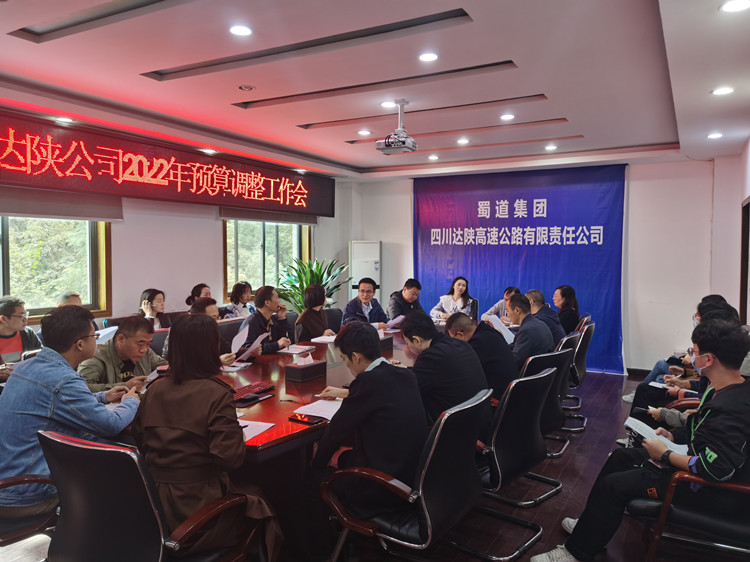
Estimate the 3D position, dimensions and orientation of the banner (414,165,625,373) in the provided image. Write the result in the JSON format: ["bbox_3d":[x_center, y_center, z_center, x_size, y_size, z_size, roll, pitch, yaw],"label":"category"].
[{"bbox_3d":[1.942,-0.184,8.447,3.080,2.755,0.040,2,3,29],"label":"banner"}]

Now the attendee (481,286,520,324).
[{"bbox_3d":[1.635,0.648,7.350,0.550,1.190,0.750,2,3,29],"label":"attendee"}]

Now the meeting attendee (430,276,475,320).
[{"bbox_3d":[1.090,0.589,7.704,0.520,1.270,0.750,2,3,29],"label":"meeting attendee"}]

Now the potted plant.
[{"bbox_3d":[-0.720,0.485,6.900,0.900,1.540,0.900,1,3,29],"label":"potted plant"}]

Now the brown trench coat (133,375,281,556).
[{"bbox_3d":[-0.642,0.695,2.230,0.490,0.700,0.500,1,3,25],"label":"brown trench coat"}]

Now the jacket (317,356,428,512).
[{"bbox_3d":[-0.012,0.726,2.680,0.530,0.630,0.480,2,3,33],"label":"jacket"}]

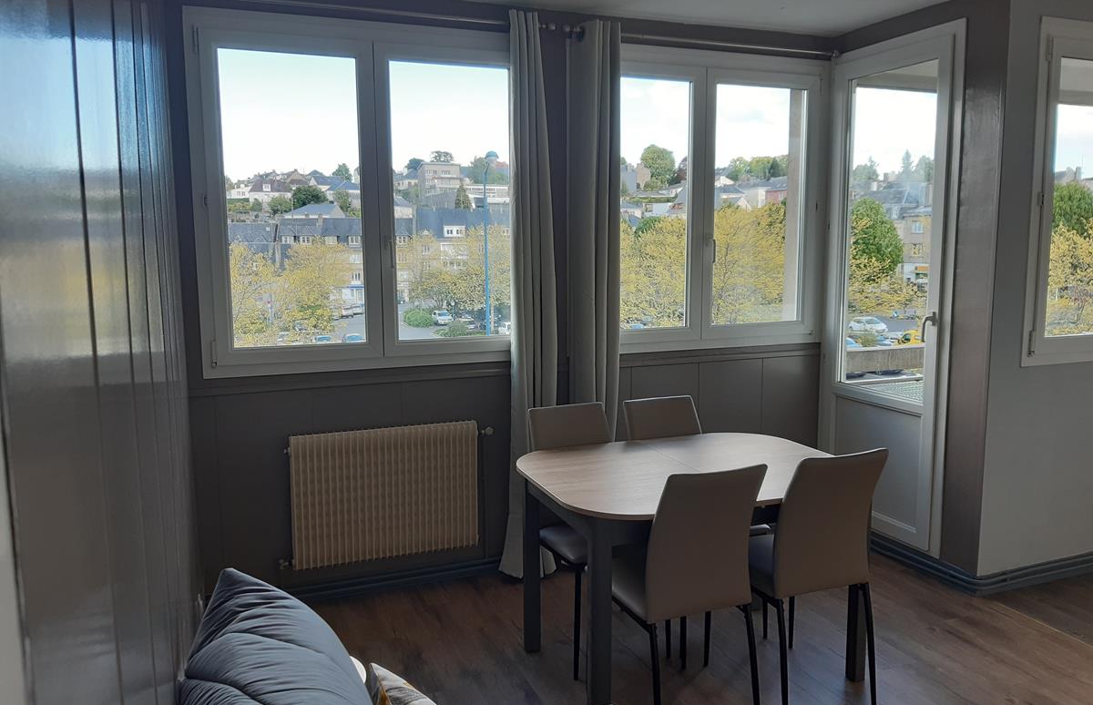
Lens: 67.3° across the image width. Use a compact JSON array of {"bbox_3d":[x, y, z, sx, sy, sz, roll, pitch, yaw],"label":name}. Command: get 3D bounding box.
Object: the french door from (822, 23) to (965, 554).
[{"bbox_3d":[1.682,-0.281,4.077,0.080,2.449,0.765,-4,8,-28],"label":"french door"}]

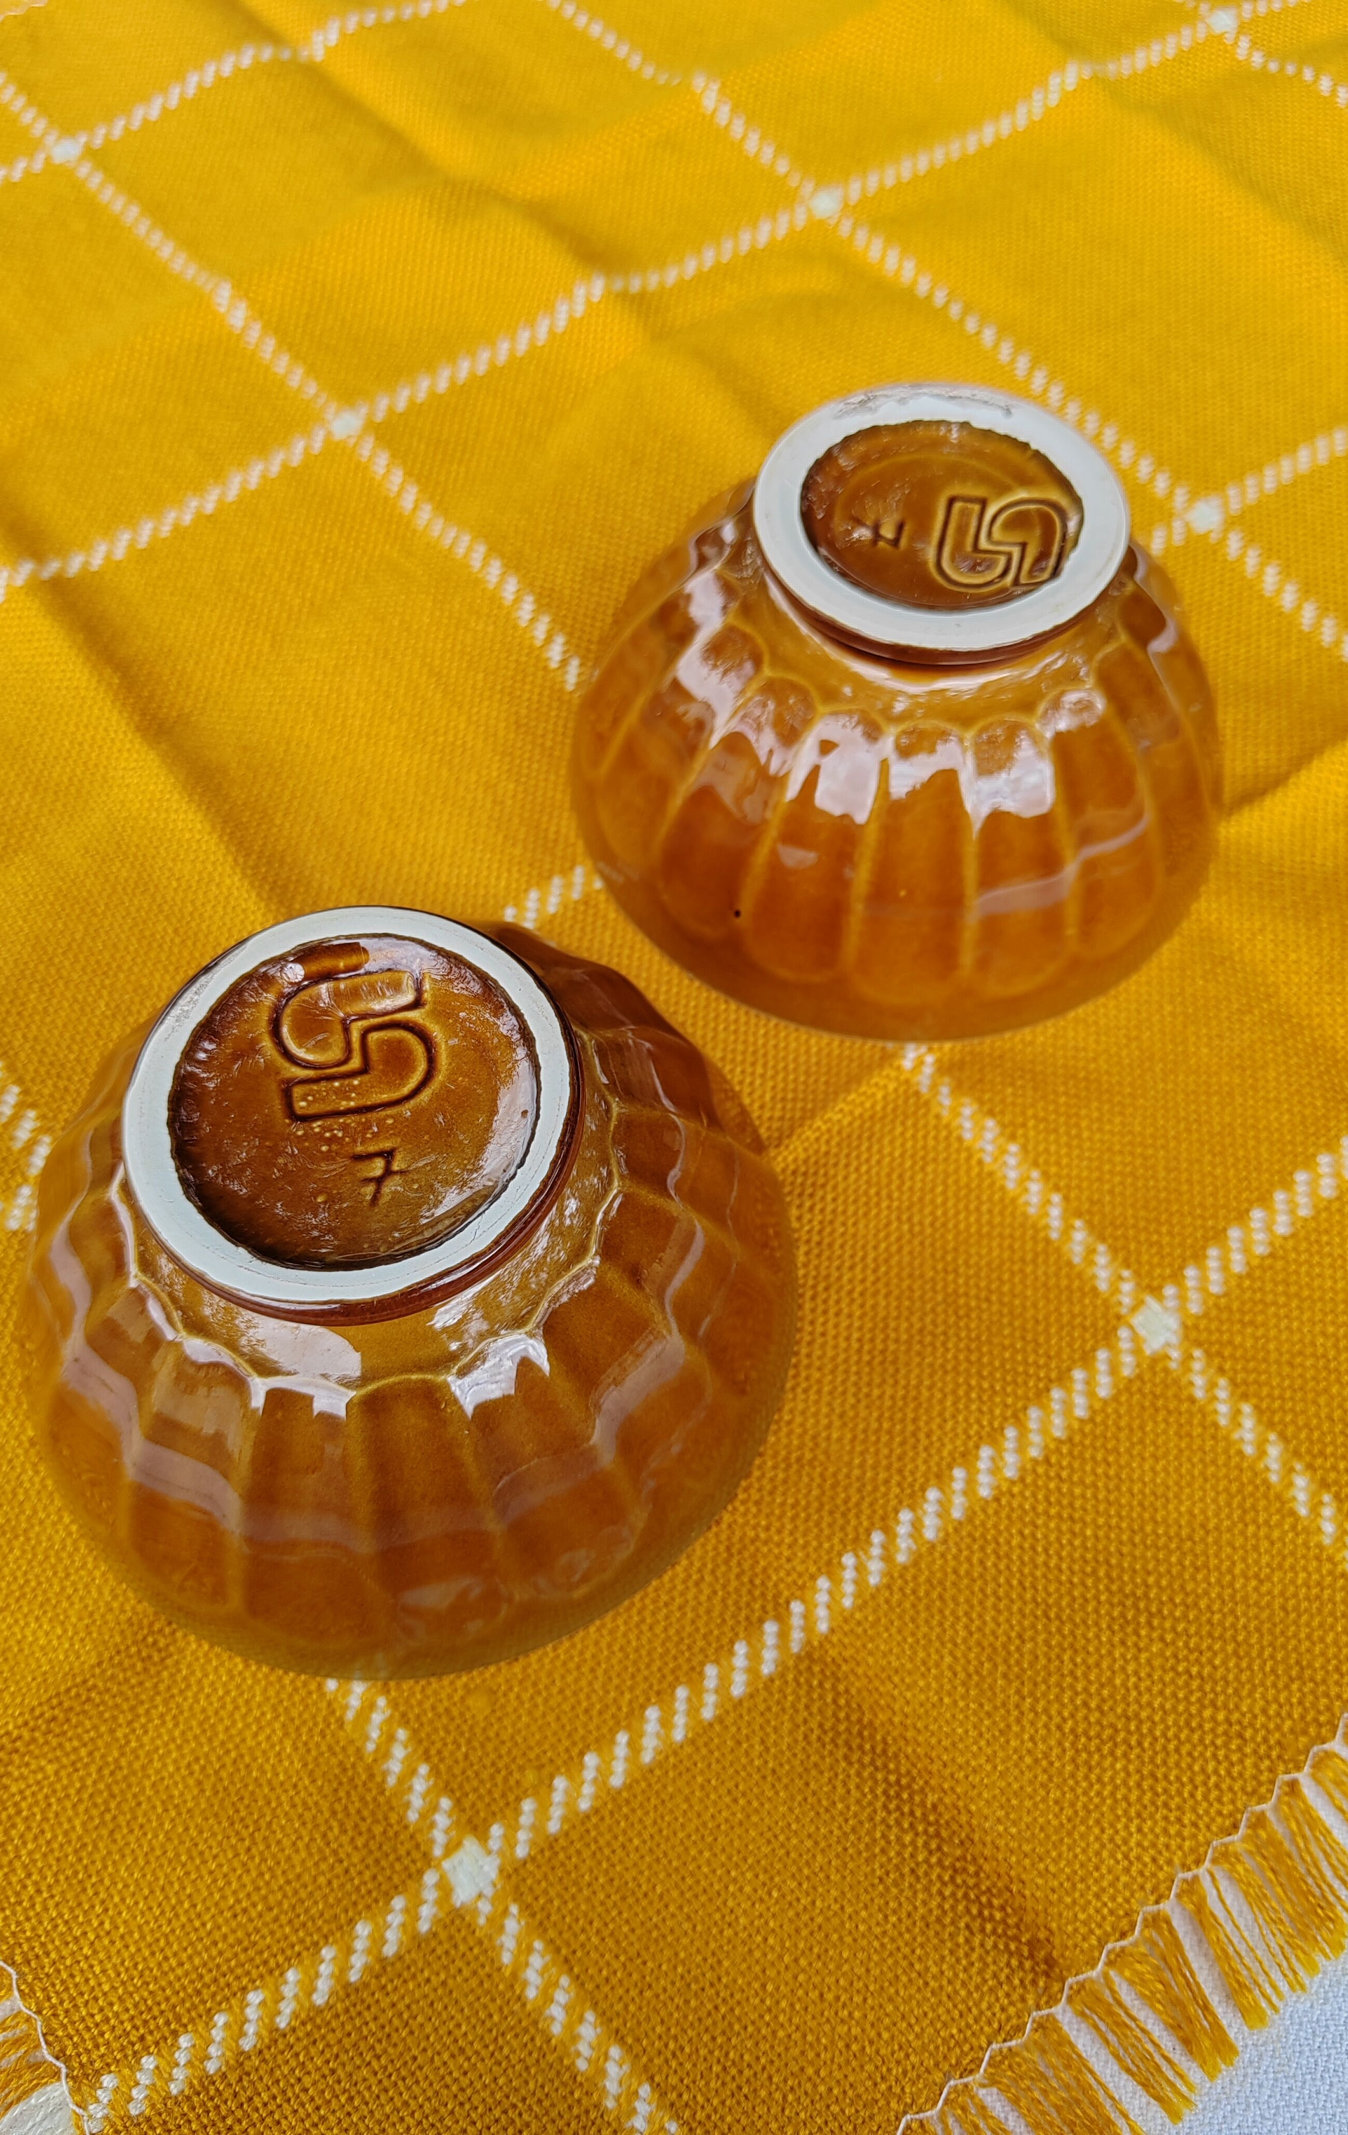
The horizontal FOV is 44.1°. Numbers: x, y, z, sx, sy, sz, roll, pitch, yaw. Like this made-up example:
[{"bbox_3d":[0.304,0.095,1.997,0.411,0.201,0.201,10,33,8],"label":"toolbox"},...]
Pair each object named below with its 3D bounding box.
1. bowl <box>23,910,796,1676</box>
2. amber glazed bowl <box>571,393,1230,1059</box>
[{"bbox_3d":[-0.041,0.019,0.237,0.120,0.065,0.120,0,62,0],"label":"bowl"},{"bbox_3d":[0.041,-0.070,0.284,0.120,0.065,0.120,0,62,0],"label":"amber glazed bowl"}]

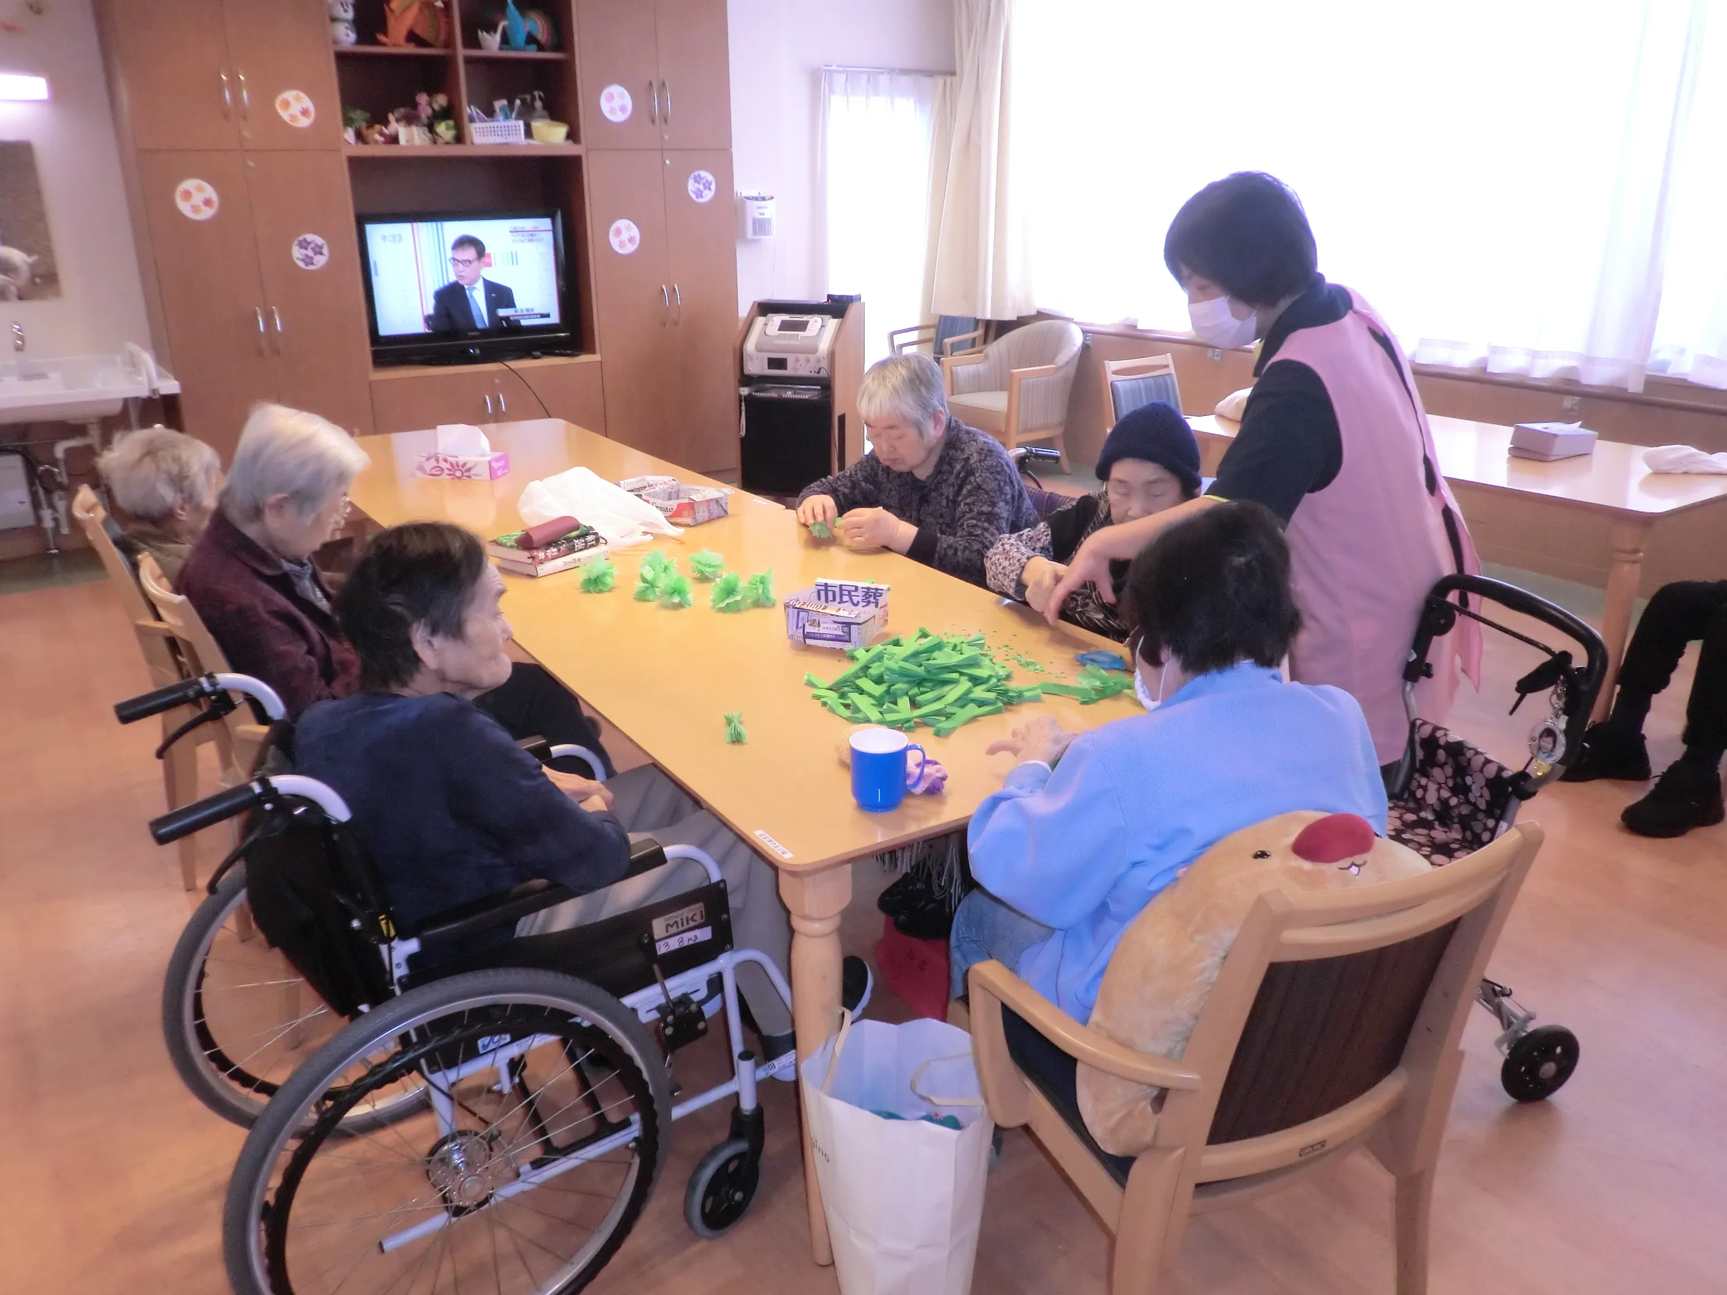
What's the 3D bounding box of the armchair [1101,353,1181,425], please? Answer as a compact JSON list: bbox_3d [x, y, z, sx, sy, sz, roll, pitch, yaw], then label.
[{"bbox_3d":[1.387,-0.872,5.828,0.470,0.790,0.560,-14,23,-33],"label":"armchair"}]

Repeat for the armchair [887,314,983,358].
[{"bbox_3d":[0.509,-1.782,8.457,0.540,0.800,0.560,15,25,38],"label":"armchair"}]

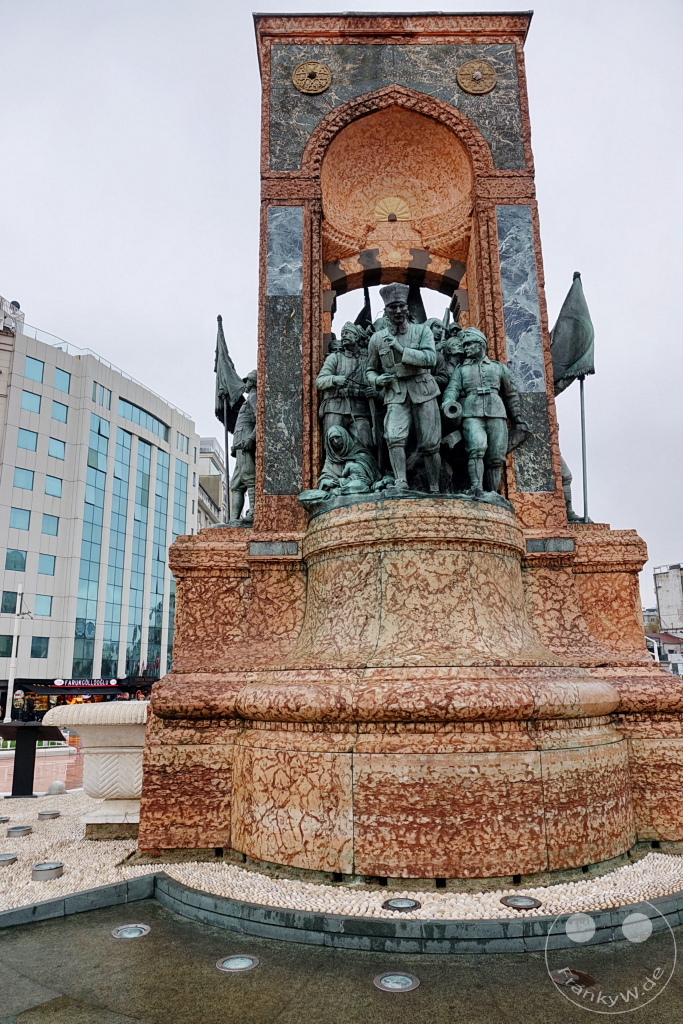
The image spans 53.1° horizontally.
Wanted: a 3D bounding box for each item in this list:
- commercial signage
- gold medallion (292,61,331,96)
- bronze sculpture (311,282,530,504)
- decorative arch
[{"bbox_3d":[-18.147,12.190,48.456,0.250,0.700,6.000,-8,-15,27],"label":"commercial signage"},{"bbox_3d":[-0.403,-5.959,9.359,0.545,0.545,0.090,-1,-13,0],"label":"gold medallion"},{"bbox_3d":[0.815,-1.224,7.885,2.500,2.700,1.600,-1,-13,0],"label":"bronze sculpture"},{"bbox_3d":[0.734,-5.113,9.323,2.570,1.500,0.380,-1,-13,0],"label":"decorative arch"}]

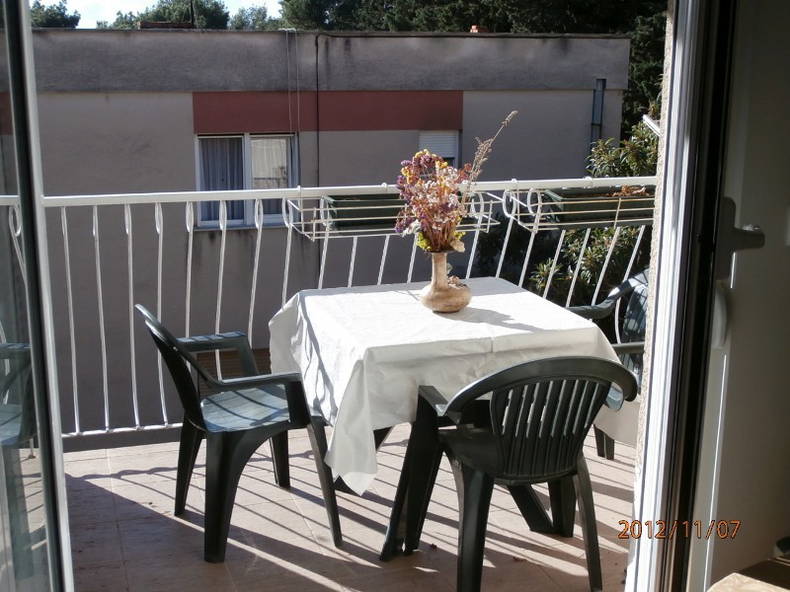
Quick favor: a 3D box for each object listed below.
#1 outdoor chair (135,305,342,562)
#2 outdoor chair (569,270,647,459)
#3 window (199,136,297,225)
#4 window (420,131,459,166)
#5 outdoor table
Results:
[{"bbox_3d":[-0.532,0.392,3.472,0.575,0.800,0.560,-6,15,-24],"label":"outdoor chair"},{"bbox_3d":[0.780,0.293,3.935,0.575,0.800,0.560,-4,14,-18],"label":"outdoor chair"},{"bbox_3d":[-1.899,-1.480,13.827,1.311,1.220,0.140,-4,14,-18],"label":"window"},{"bbox_3d":[0.596,-1.929,14.553,0.586,0.616,0.130,-4,14,-18],"label":"window"},{"bbox_3d":[0.145,0.392,3.669,0.840,0.725,0.820,-4,14,-18],"label":"outdoor table"}]

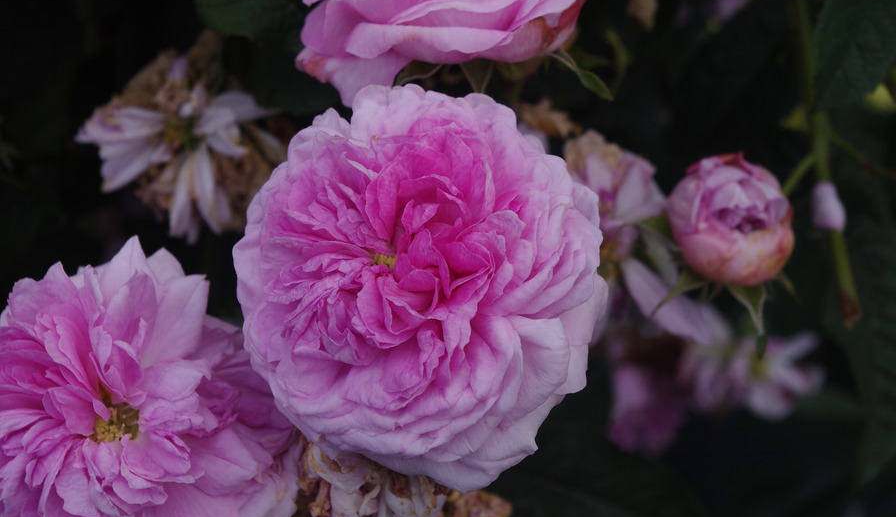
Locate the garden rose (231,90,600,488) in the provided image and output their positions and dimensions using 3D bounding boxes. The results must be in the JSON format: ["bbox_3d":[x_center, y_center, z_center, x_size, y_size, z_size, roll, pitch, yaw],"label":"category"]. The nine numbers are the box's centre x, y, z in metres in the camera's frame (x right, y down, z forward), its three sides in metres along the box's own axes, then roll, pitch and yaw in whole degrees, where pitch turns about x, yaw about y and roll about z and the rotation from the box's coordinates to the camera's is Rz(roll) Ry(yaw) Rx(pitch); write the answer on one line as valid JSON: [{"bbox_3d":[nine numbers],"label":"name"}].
[{"bbox_3d":[-0.006,0.006,0.425,0.073,0.079,0.045,4,-10,13],"label":"garden rose"}]

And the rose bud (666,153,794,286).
[{"bbox_3d":[0.062,-0.009,0.450,0.027,0.028,0.028,-1,-11,-5],"label":"rose bud"}]

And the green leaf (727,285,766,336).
[{"bbox_3d":[0.065,0.011,0.445,0.009,0.011,0.005,0,-6,0],"label":"green leaf"}]

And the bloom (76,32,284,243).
[{"bbox_3d":[-0.061,-0.027,0.465,0.046,0.046,0.028,2,-1,6],"label":"bloom"}]

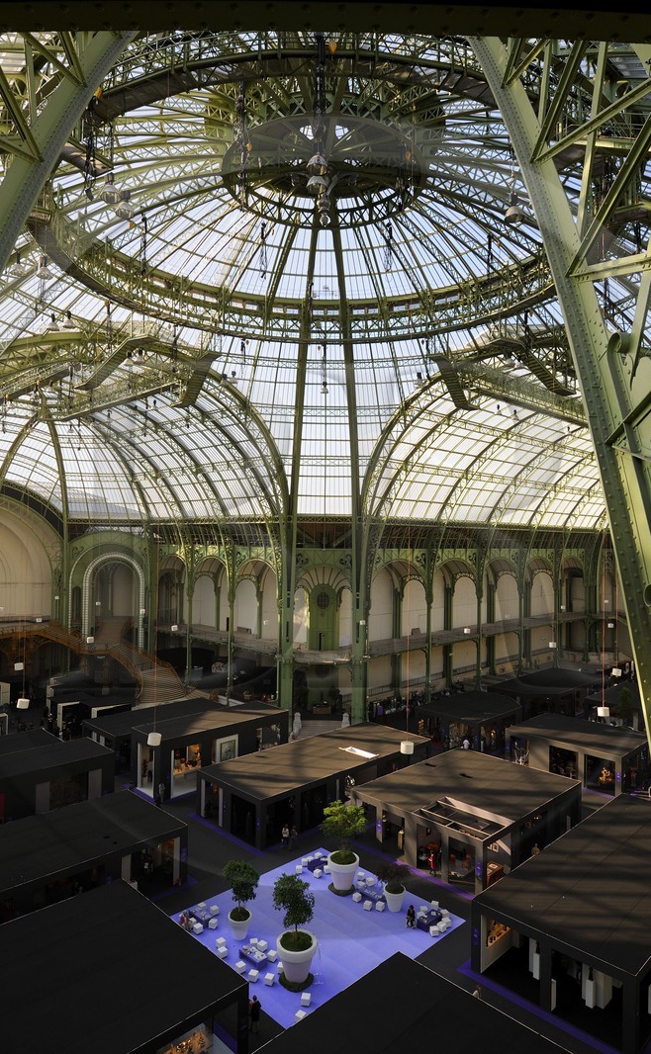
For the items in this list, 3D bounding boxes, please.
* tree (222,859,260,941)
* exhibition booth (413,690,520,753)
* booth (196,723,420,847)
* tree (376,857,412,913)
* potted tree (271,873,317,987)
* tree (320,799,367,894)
[{"bbox_3d":[-5.229,23.131,38.266,2.300,4.550,2.300,1,-2,-7],"label":"tree"},{"bbox_3d":[20.207,25.379,80.929,16.000,3.970,9.120,3,-3,-45],"label":"exhibition booth"},{"bbox_3d":[-0.139,24.335,60.487,23.180,3.970,9.020,3,-3,-45],"label":"booth"},{"bbox_3d":[4.617,24.106,41.397,2.350,3.100,2.350,0,-2,7],"label":"tree"},{"bbox_3d":[-1.775,22.516,34.638,2.500,5.600,2.500,1,-2,-2],"label":"potted tree"},{"bbox_3d":[1.330,22.740,44.108,3.250,5.950,3.250,1,-2,2],"label":"tree"}]

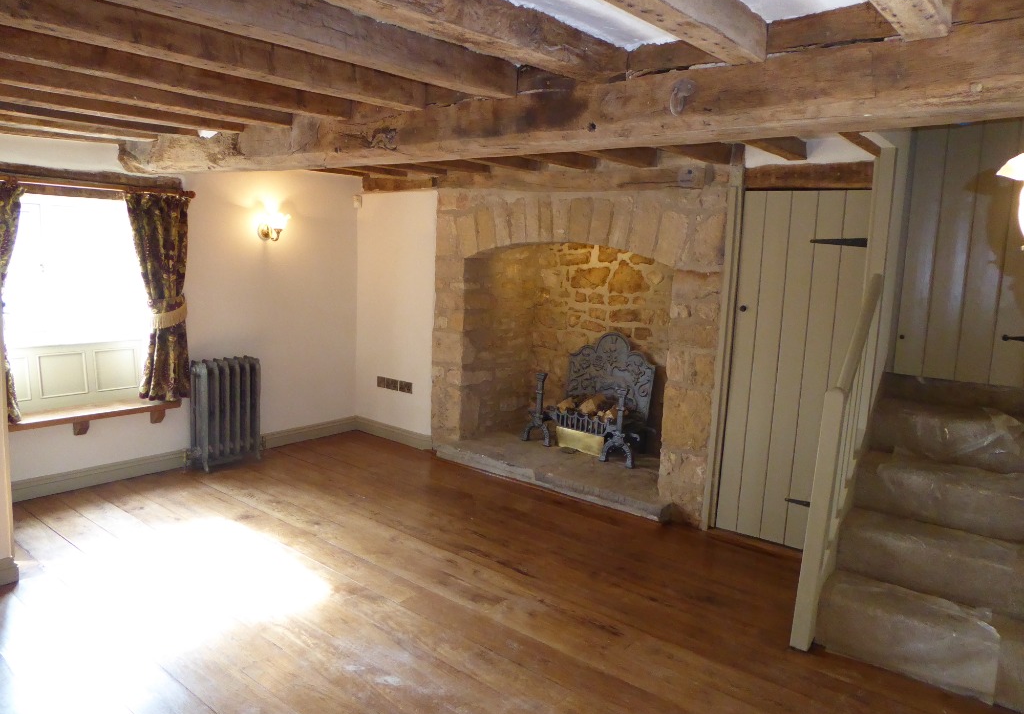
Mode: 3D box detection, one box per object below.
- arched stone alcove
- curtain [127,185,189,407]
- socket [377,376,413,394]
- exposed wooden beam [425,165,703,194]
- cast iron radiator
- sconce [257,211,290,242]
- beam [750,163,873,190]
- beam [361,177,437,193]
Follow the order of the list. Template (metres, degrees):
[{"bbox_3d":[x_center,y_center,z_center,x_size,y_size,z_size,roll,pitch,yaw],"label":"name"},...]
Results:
[{"bbox_3d":[0.495,-0.130,4.934,2.150,1.874,0.819,9,11,38],"label":"arched stone alcove"},{"bbox_3d":[-2.169,-0.358,4.578,0.107,1.279,0.375,9,11,38],"label":"curtain"},{"bbox_3d":[-0.903,0.217,5.652,0.396,0.086,0.014,9,11,38],"label":"socket"},{"bbox_3d":[0.293,-1.077,4.568,2.012,0.138,0.161,9,11,38],"label":"exposed wooden beam"},{"bbox_3d":[-1.918,0.370,4.946,0.188,0.704,0.428,9,11,38],"label":"cast iron radiator"},{"bbox_3d":[-1.631,-0.887,5.082,0.230,0.199,0.153,9,11,38],"label":"sconce"},{"bbox_3d":[1.468,-0.893,3.660,0.643,0.118,0.122,9,11,38],"label":"beam"},{"bbox_3d":[-0.815,-1.281,5.468,0.796,0.102,0.107,9,11,38],"label":"beam"}]

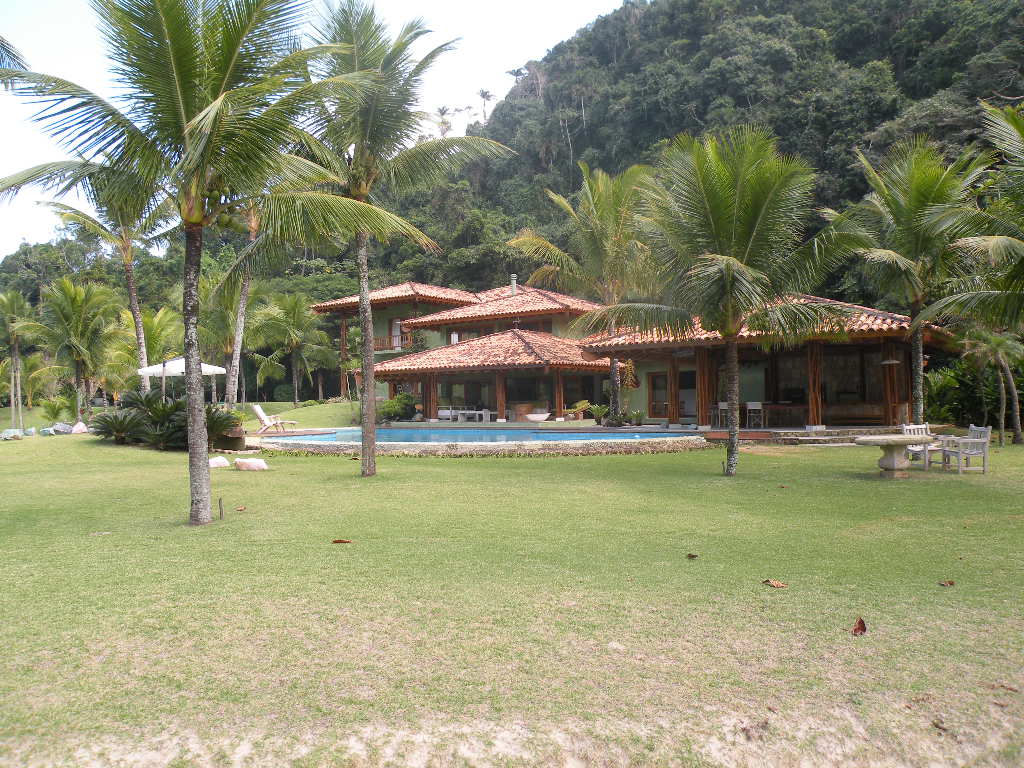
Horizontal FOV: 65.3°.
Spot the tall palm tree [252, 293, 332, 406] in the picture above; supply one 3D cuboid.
[{"bbox_3d":[-13.466,-2.117,49.000,5.000,7.000,5.000,-1,-1,-15],"label":"tall palm tree"}]

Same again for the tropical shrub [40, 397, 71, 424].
[{"bbox_3d":[-21.055,1.251,37.000,1.550,1.350,1.500,-1,0,0],"label":"tropical shrub"}]

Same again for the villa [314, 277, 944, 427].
[{"bbox_3d":[3.256,-2.220,39.400,33.000,8.100,15.000,-1,-1,40],"label":"villa"}]

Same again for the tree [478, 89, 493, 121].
[{"bbox_3d":[-7.631,-80.199,230.000,4.600,10.000,4.600,-1,-1,0],"label":"tree"}]

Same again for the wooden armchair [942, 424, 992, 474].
[{"bbox_3d":[8.773,1.263,15.400,0.620,0.900,0.620,-1,-1,-8],"label":"wooden armchair"}]

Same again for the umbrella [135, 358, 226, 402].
[{"bbox_3d":[-12.828,0.388,31.000,3.400,2.900,3.400,0,-1,-22],"label":"umbrella"}]

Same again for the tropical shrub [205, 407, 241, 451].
[{"bbox_3d":[-8.940,1.322,24.000,1.500,1.350,1.500,-1,0,0],"label":"tropical shrub"}]

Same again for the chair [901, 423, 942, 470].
[{"bbox_3d":[8.228,1.248,15.950,0.600,0.890,0.600,0,-1,-42],"label":"chair"}]

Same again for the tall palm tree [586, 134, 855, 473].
[{"bbox_3d":[3.859,-1.549,15.000,5.200,6.600,4.900,-1,0,0],"label":"tall palm tree"}]

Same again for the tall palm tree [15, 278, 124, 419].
[{"bbox_3d":[-22.940,-1.793,41.500,5.200,7.300,5.200,0,-1,-29],"label":"tall palm tree"}]

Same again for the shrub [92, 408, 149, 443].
[{"bbox_3d":[-13.907,1.506,28.300,1.950,1.300,1.950,0,-1,-26],"label":"shrub"}]

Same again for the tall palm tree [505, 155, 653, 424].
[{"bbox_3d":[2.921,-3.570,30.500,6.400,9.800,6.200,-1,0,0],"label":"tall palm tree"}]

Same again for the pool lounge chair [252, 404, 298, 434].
[{"bbox_3d":[-8.012,1.183,27.000,1.500,0.950,0.650,-1,0,16],"label":"pool lounge chair"}]

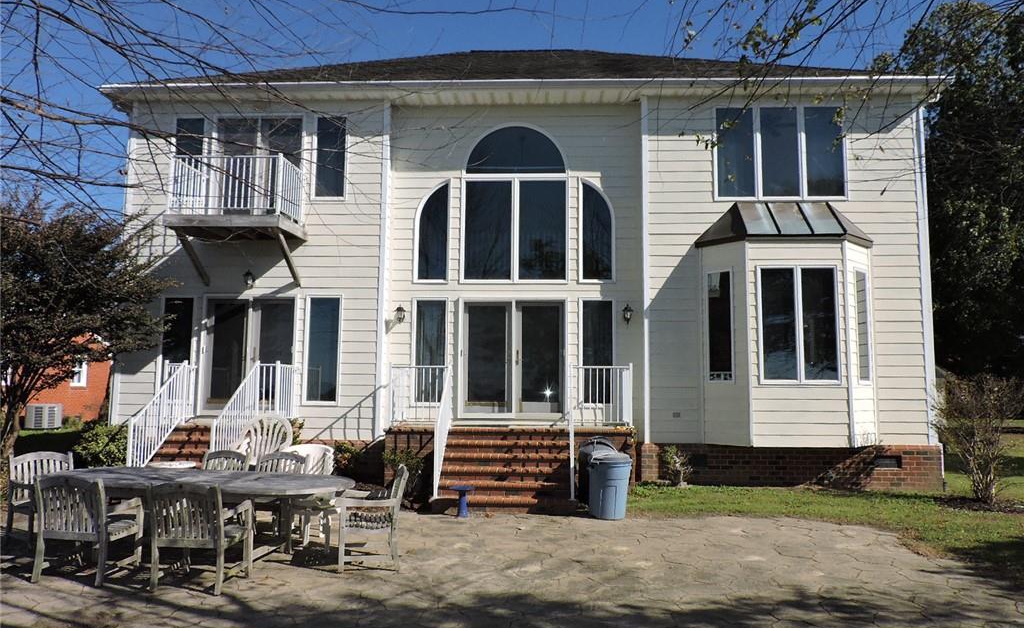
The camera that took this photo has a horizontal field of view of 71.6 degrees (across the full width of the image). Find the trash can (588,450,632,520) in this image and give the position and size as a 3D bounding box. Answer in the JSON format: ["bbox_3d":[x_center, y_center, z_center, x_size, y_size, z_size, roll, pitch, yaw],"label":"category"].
[{"bbox_3d":[1.260,2.166,9.099,0.520,0.820,0.540,-1,-6,10],"label":"trash can"}]

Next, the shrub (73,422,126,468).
[{"bbox_3d":[-6.071,2.093,10.500,0.880,1.000,0.850,0,-6,0],"label":"shrub"}]

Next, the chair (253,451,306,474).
[{"bbox_3d":[-2.435,1.845,6.958,0.600,0.880,0.640,-1,-6,14],"label":"chair"}]

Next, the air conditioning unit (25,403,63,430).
[{"bbox_3d":[-16.358,3.624,24.808,0.780,0.760,0.780,0,-6,3],"label":"air conditioning unit"}]

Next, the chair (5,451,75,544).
[{"bbox_3d":[-4.834,1.908,7.444,0.590,0.880,0.590,-3,-7,32],"label":"chair"}]

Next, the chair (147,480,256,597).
[{"bbox_3d":[-2.486,1.749,5.801,0.590,0.880,0.600,0,-6,6],"label":"chair"}]

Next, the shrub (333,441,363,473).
[{"bbox_3d":[-2.626,2.343,11.200,0.600,0.720,0.550,0,-6,0],"label":"shrub"}]

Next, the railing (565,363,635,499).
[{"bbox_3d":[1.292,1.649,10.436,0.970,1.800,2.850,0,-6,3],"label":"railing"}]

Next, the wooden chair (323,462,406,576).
[{"bbox_3d":[-1.211,1.790,6.345,0.640,0.880,0.600,2,-6,-9],"label":"wooden chair"}]

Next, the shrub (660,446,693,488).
[{"bbox_3d":[2.549,2.378,11.000,0.500,0.660,0.480,0,-6,0],"label":"shrub"}]

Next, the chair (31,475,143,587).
[{"bbox_3d":[-3.485,1.712,5.861,0.620,0.890,0.650,0,-6,5],"label":"chair"}]

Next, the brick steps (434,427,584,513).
[{"bbox_3d":[-0.032,2.147,9.903,1.880,1.000,1.400,0,-6,3],"label":"brick steps"}]

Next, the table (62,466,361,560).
[{"bbox_3d":[-2.799,1.897,6.545,3.100,0.740,1.180,-2,-7,21],"label":"table"}]

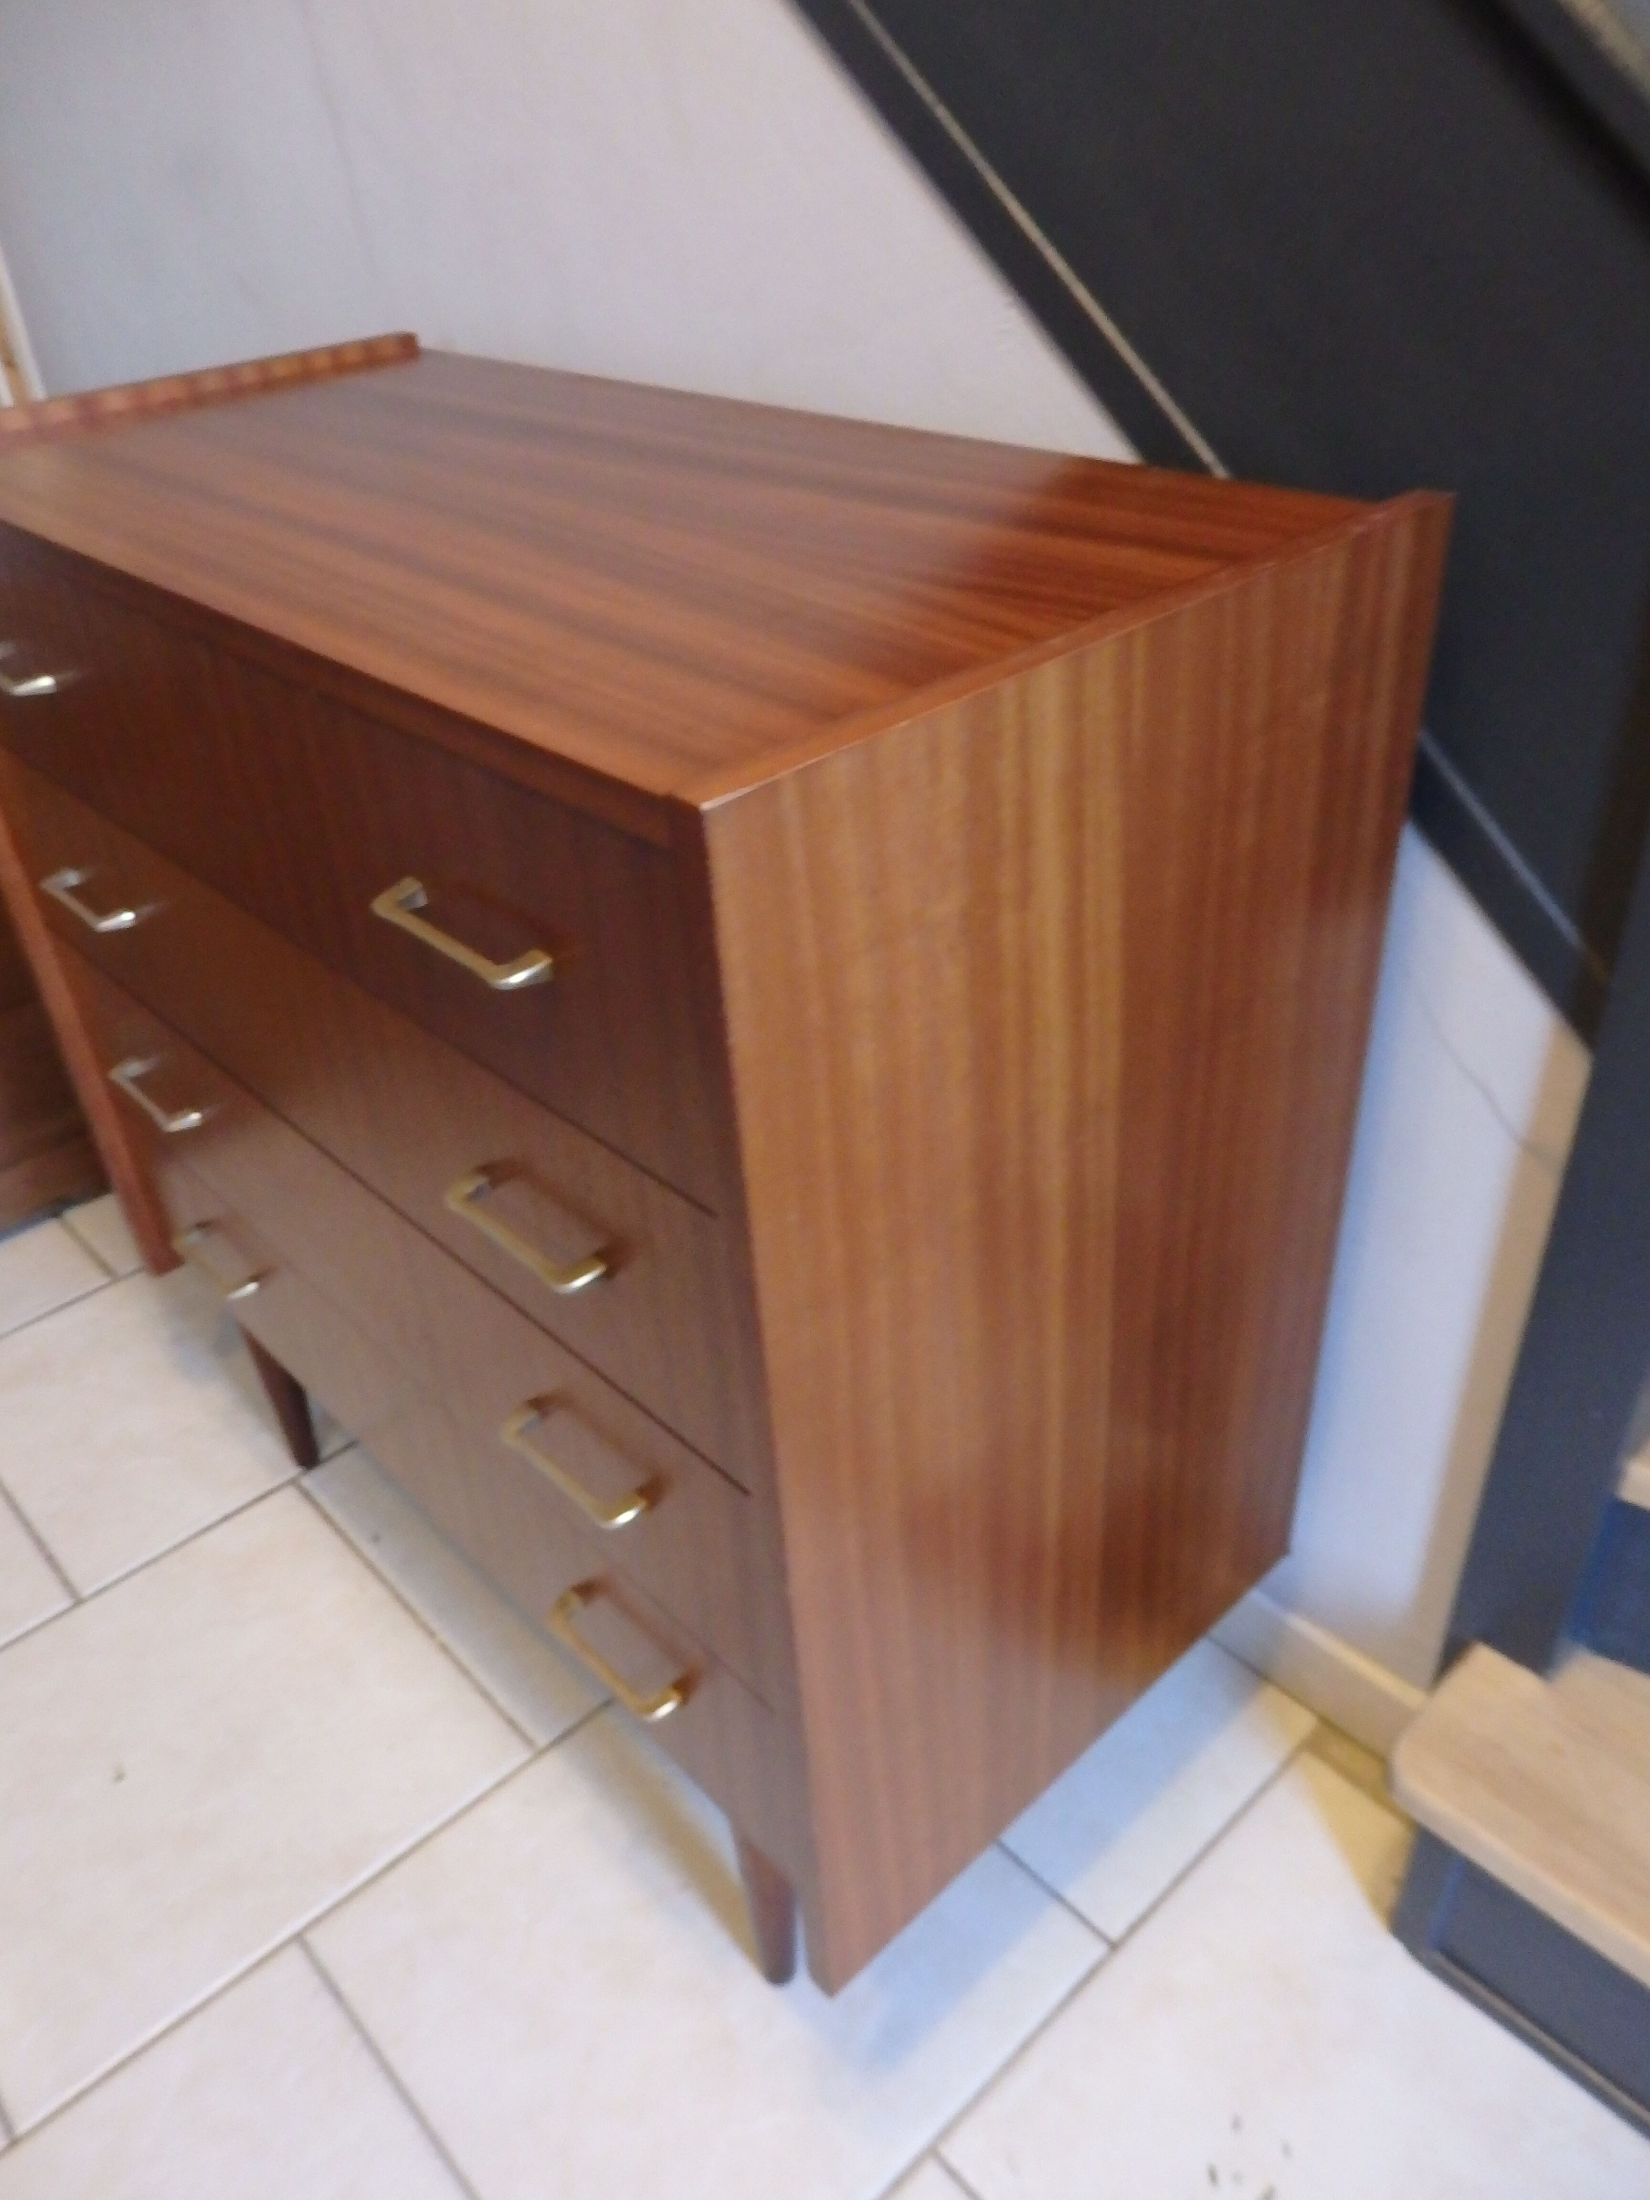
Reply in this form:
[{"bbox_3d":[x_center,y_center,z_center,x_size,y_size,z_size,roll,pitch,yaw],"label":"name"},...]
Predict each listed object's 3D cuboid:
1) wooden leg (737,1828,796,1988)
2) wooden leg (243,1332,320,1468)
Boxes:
[{"bbox_3d":[-0.035,0.511,1.011,0.036,0.182,0.036,-3,34,2],"label":"wooden leg"},{"bbox_3d":[-0.481,0.261,1.422,0.036,0.182,0.036,-30,42,-32],"label":"wooden leg"}]

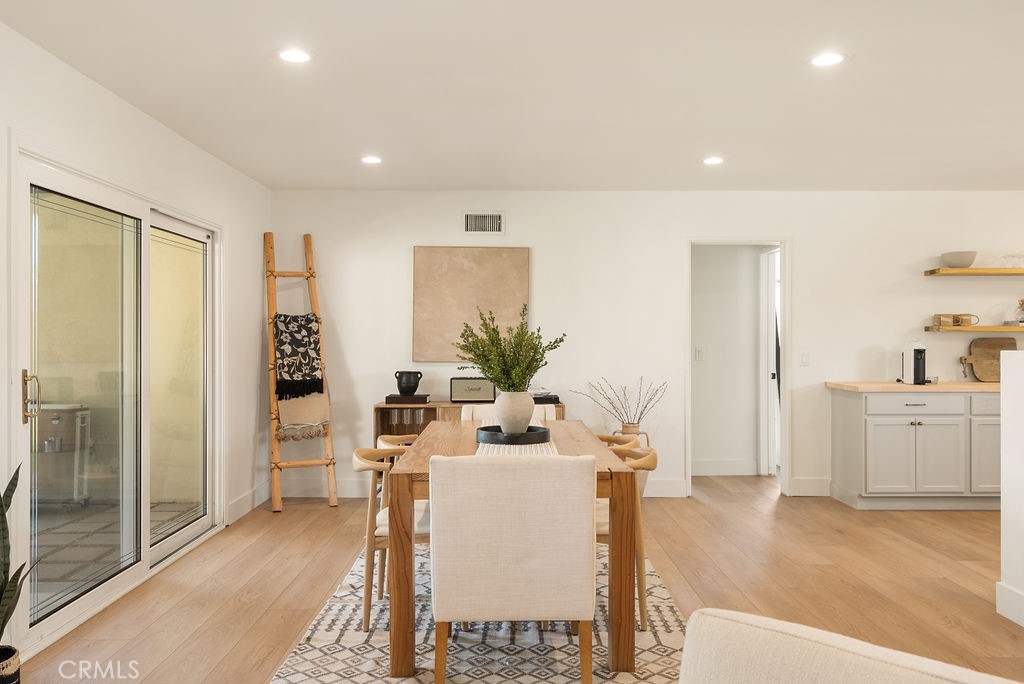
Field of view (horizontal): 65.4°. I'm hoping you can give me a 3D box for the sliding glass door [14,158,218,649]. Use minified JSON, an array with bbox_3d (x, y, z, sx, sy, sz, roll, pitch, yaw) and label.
[{"bbox_3d":[-1.950,0.242,4.140,0.130,2.000,2.170,0,0,-1],"label":"sliding glass door"}]

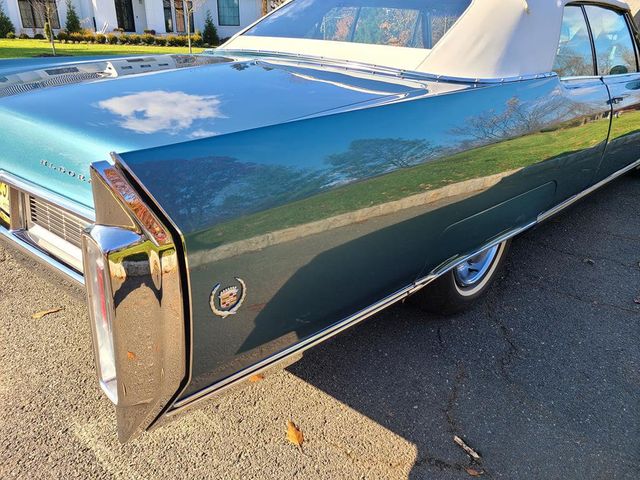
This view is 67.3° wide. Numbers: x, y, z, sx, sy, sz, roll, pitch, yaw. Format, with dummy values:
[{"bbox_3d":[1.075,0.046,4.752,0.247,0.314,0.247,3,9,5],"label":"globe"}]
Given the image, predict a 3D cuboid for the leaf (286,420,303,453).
[{"bbox_3d":[-0.073,0.588,1.446,0.049,0.020,0.128,-8,26,-22],"label":"leaf"}]

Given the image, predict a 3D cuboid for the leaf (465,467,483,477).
[{"bbox_3d":[0.438,0.655,1.358,0.051,0.015,0.023,6,24,7],"label":"leaf"}]

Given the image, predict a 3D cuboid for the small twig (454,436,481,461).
[{"bbox_3d":[0.444,0.628,1.450,0.013,0.013,0.094,-13,27,-30],"label":"small twig"}]

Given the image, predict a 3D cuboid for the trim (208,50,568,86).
[{"bbox_3d":[0.201,-0.911,2.442,1.643,0.089,0.871,24,31,38],"label":"trim"}]

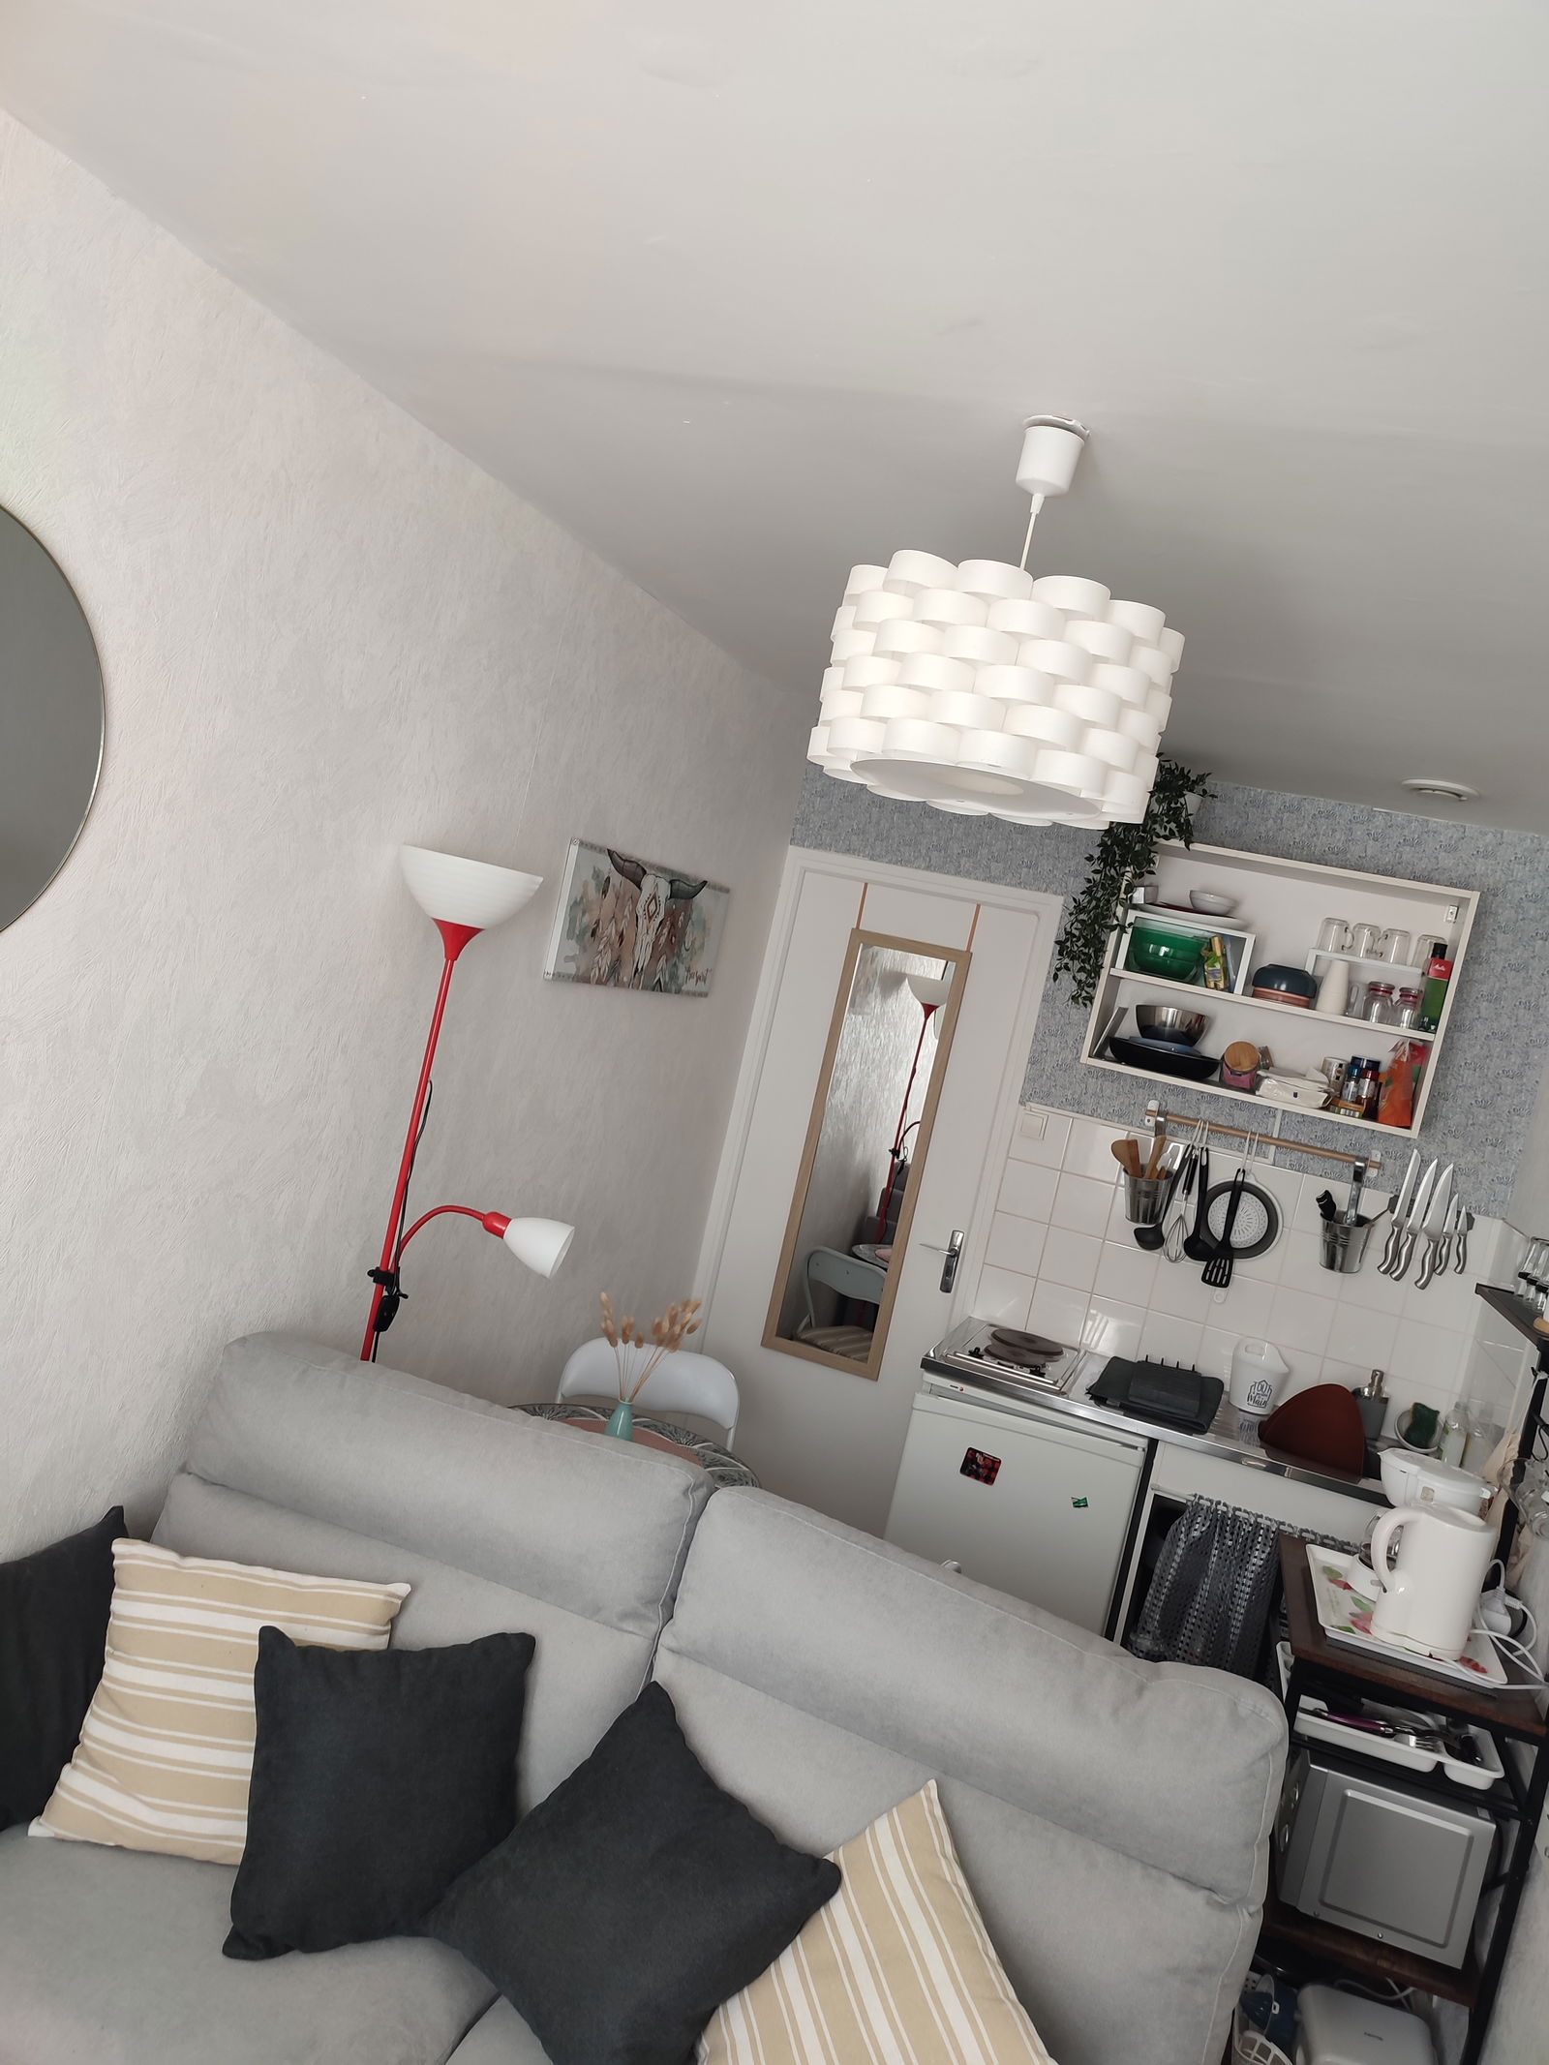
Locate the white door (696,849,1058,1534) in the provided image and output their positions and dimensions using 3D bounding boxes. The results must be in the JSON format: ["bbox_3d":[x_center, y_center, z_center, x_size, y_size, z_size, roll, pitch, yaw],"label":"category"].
[{"bbox_3d":[0.192,0.584,4.194,0.760,2.040,0.060,13,4,18],"label":"white door"}]

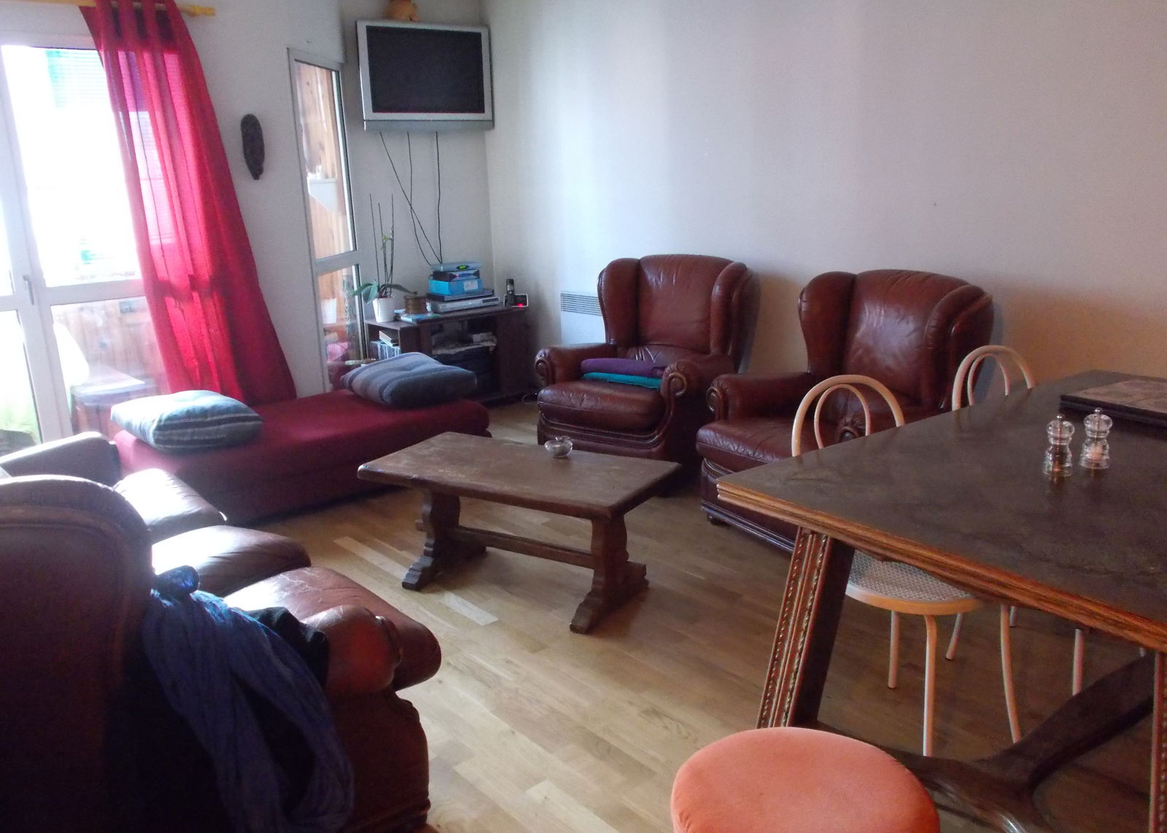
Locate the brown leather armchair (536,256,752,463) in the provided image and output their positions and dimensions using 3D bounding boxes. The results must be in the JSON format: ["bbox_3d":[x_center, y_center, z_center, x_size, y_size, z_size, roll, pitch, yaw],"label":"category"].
[{"bbox_3d":[0.300,-0.245,4.811,0.840,0.970,0.810,9,18,37],"label":"brown leather armchair"}]

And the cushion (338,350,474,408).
[{"bbox_3d":[-0.881,-0.178,5.033,0.470,0.145,0.590,-14,18,-37],"label":"cushion"}]

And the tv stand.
[{"bbox_3d":[-0.827,-0.370,6.372,0.930,0.530,0.410,-14,18,-37],"label":"tv stand"}]

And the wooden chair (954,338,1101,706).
[{"bbox_3d":[1.294,0.278,2.777,0.410,0.890,0.480,-13,18,-34],"label":"wooden chair"}]

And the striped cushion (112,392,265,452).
[{"bbox_3d":[-1.764,0.007,4.492,0.460,0.140,0.600,-14,18,-37],"label":"striped cushion"}]

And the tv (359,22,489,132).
[{"bbox_3d":[-0.873,-1.851,5.542,0.815,0.545,0.110,-15,19,-38],"label":"tv"}]

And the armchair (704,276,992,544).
[{"bbox_3d":[0.981,-0.039,3.895,0.810,0.970,0.840,-11,17,-29],"label":"armchair"}]

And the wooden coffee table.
[{"bbox_3d":[-0.213,0.387,3.512,1.003,0.446,0.488,6,17,31],"label":"wooden coffee table"}]

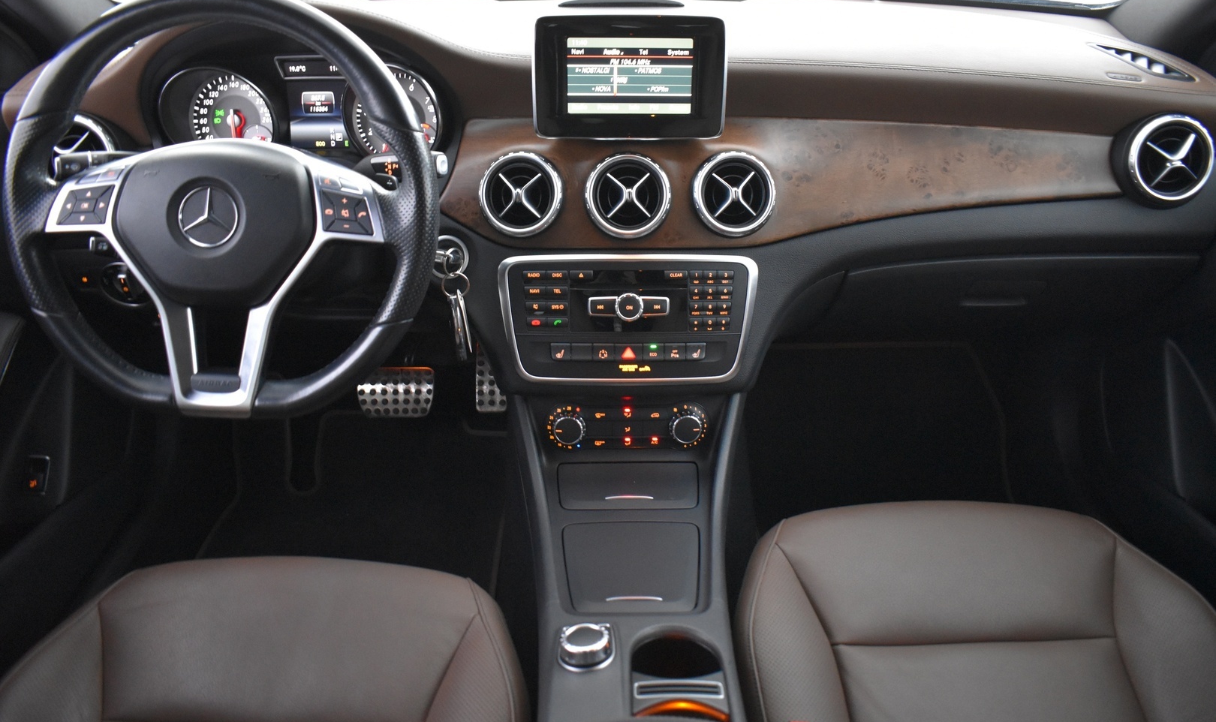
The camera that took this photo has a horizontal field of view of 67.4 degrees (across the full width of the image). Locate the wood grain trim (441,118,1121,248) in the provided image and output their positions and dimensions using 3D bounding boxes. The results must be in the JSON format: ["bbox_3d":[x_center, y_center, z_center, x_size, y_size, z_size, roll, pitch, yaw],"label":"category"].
[{"bbox_3d":[0.180,-0.189,0.965,0.700,0.135,0.060,0,10,0],"label":"wood grain trim"}]

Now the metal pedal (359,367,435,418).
[{"bbox_3d":[-0.314,0.046,1.350,0.112,0.075,0.025,0,-6,0],"label":"metal pedal"}]

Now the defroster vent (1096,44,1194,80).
[{"bbox_3d":[0.603,-0.340,1.033,0.040,0.025,0.155,-5,33,-11],"label":"defroster vent"}]

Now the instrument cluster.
[{"bbox_3d":[-0.338,-0.277,1.000,0.305,0.120,0.060,0,10,0],"label":"instrument cluster"}]

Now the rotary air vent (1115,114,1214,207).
[{"bbox_3d":[0.578,-0.209,0.945,0.093,0.093,0.045,0,10,0],"label":"rotary air vent"}]

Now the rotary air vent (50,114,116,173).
[{"bbox_3d":[-0.556,-0.216,0.955,0.093,0.093,0.045,0,10,0],"label":"rotary air vent"}]

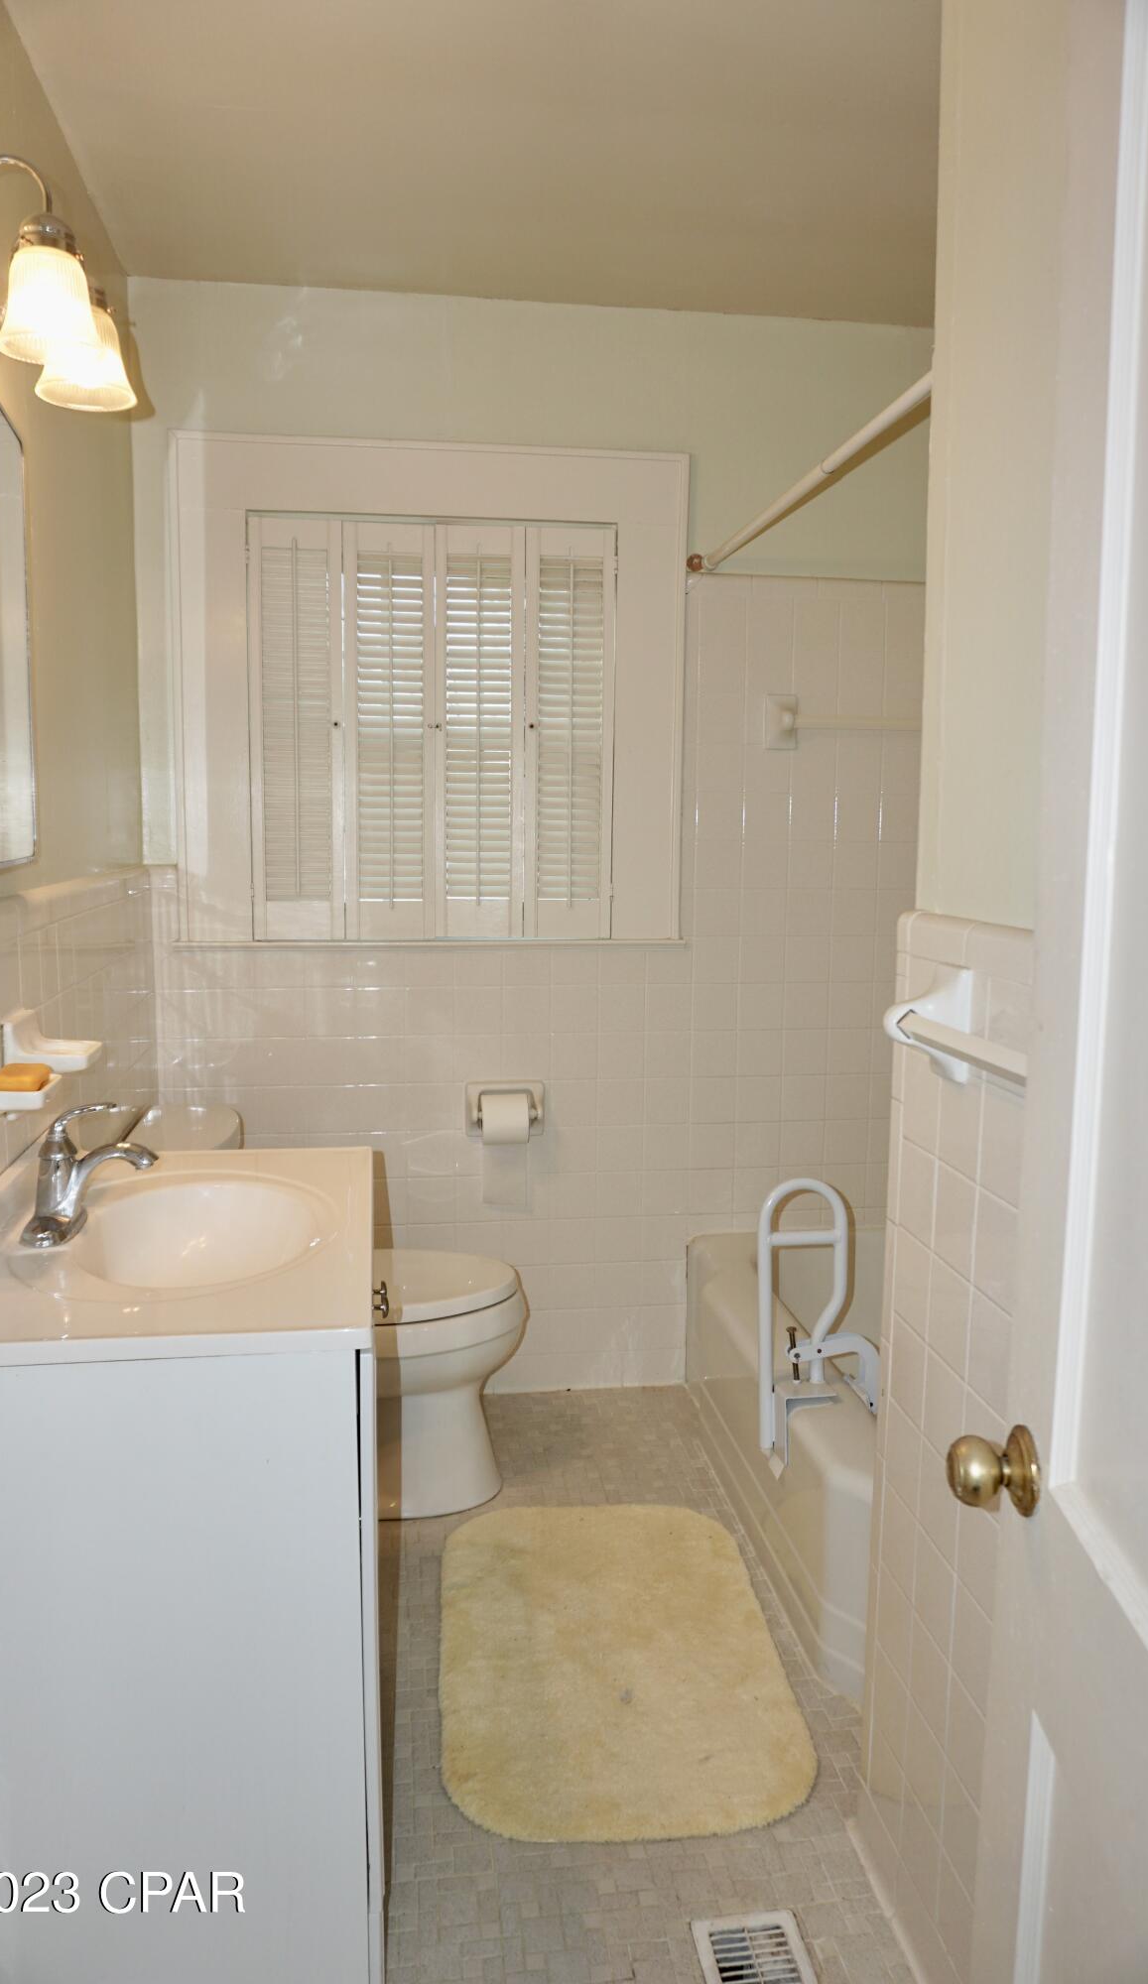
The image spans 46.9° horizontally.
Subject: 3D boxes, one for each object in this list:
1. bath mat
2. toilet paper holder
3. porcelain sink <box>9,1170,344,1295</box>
[{"bbox_3d":[0.058,1.059,2.157,0.550,0.025,0.830,0,8,-4],"label":"bath mat"},{"bbox_3d":[-0.149,0.274,2.968,0.178,0.130,0.095,-1,8,-8],"label":"toilet paper holder"},{"bbox_3d":[-0.514,0.384,1.788,0.390,0.150,0.550,-1,8,-8],"label":"porcelain sink"}]

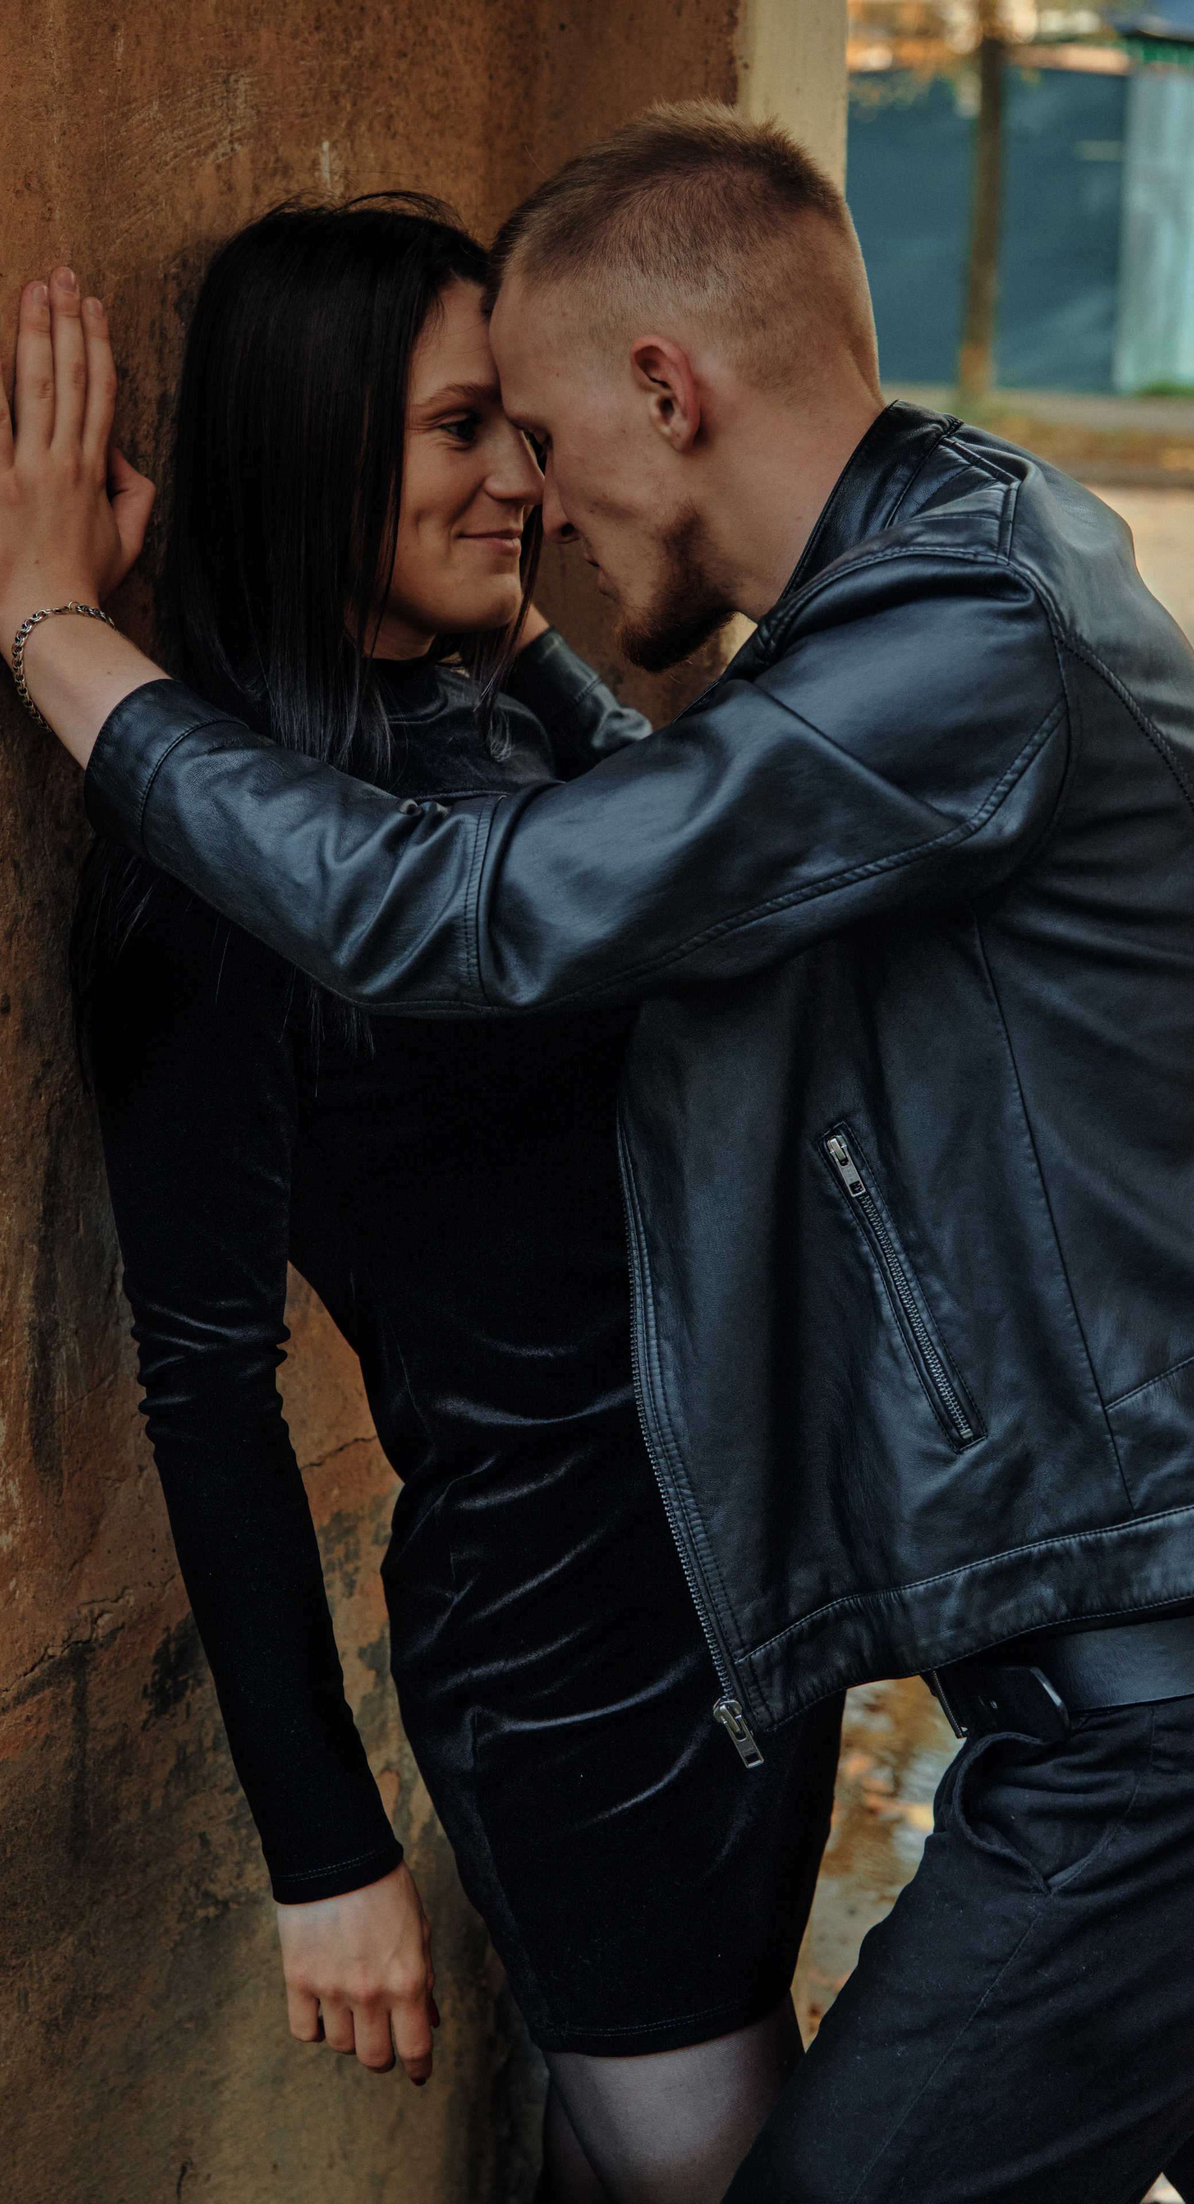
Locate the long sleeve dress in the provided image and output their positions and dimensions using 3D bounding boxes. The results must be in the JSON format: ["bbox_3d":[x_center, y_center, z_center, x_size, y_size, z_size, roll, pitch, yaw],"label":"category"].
[{"bbox_3d":[-0.068,0.130,1.840,0.290,0.800,0.420,10,20,43],"label":"long sleeve dress"}]

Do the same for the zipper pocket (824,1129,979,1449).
[{"bbox_3d":[0.151,0.093,1.710,0.030,0.180,0.020,-20,9,16],"label":"zipper pocket"}]

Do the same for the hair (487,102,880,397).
[{"bbox_3d":[0.044,-0.423,1.736,0.198,0.168,0.165,-16,10,21],"label":"hair"}]

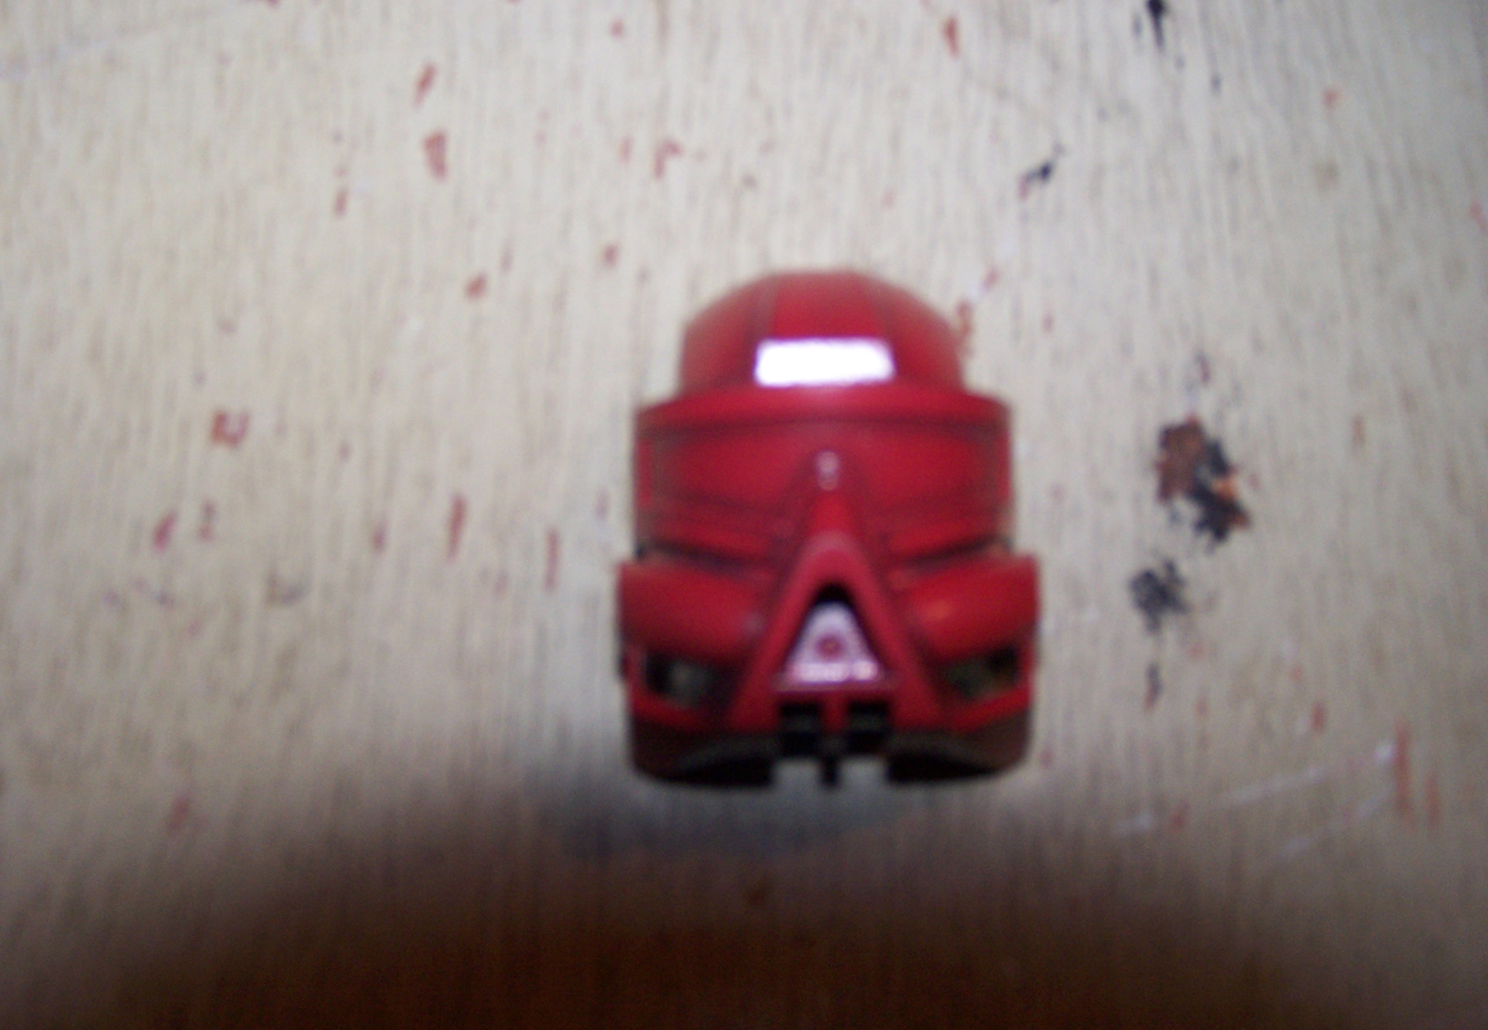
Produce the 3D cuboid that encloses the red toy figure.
[{"bbox_3d":[0.006,0.001,0.169,0.028,0.023,0.034,1,79,2],"label":"red toy figure"}]

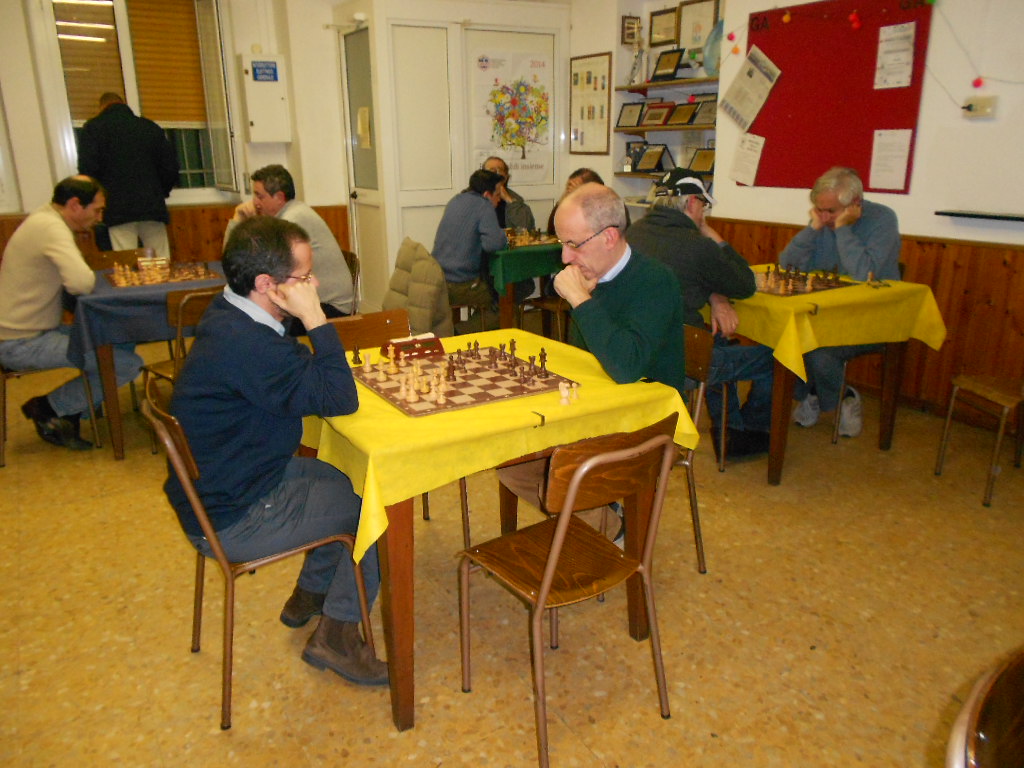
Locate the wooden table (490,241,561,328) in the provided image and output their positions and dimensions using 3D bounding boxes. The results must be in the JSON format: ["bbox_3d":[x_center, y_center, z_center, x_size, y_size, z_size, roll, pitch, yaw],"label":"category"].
[{"bbox_3d":[0.079,-0.590,5.324,0.860,0.775,0.860,-10,20,-29],"label":"wooden table"}]

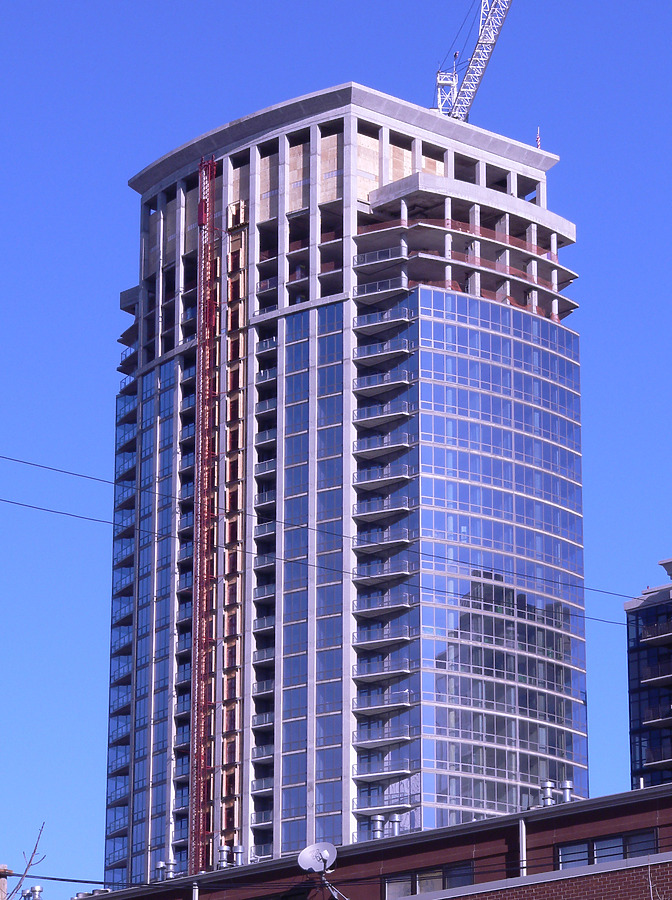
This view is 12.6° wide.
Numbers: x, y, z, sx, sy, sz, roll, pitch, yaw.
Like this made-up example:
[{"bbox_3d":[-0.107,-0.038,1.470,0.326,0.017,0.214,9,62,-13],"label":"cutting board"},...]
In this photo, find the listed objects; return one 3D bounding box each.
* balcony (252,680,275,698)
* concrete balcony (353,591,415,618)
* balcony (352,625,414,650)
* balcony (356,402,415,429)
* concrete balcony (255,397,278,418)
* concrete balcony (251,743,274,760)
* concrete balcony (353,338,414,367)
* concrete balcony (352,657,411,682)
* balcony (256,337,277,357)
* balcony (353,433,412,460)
[{"bbox_3d":[-6.216,22.174,282.157,2.900,1.200,1.500,-15,-23,40],"label":"balcony"},{"bbox_3d":[4.681,14.569,283.920,5.950,1.270,2.300,-10,-18,32],"label":"concrete balcony"},{"bbox_3d":[4.350,16.700,271.700,5.370,1.270,2.300,-13,-21,37],"label":"balcony"},{"bbox_3d":[4.718,-3.237,288.859,5.950,1.270,2.300,-10,-18,32],"label":"balcony"},{"bbox_3d":[-5.890,-3.850,286.570,3.090,1.270,1.800,-15,-23,41],"label":"concrete balcony"},{"bbox_3d":[-6.232,27.998,280.341,2.900,1.200,1.500,-15,-23,40],"label":"concrete balcony"},{"bbox_3d":[4.360,-9.120,279.590,5.370,1.270,2.300,-13,-21,37],"label":"concrete balcony"},{"bbox_3d":[4.519,20.039,275.295,5.610,1.250,2.440,-10,-20,29],"label":"concrete balcony"},{"bbox_3d":[-6.127,-9.855,292.143,2.900,1.200,1.500,-15,-23,40],"label":"balcony"},{"bbox_3d":[4.575,-0.344,281.650,5.610,1.250,2.440,-10,-20,29],"label":"balcony"}]

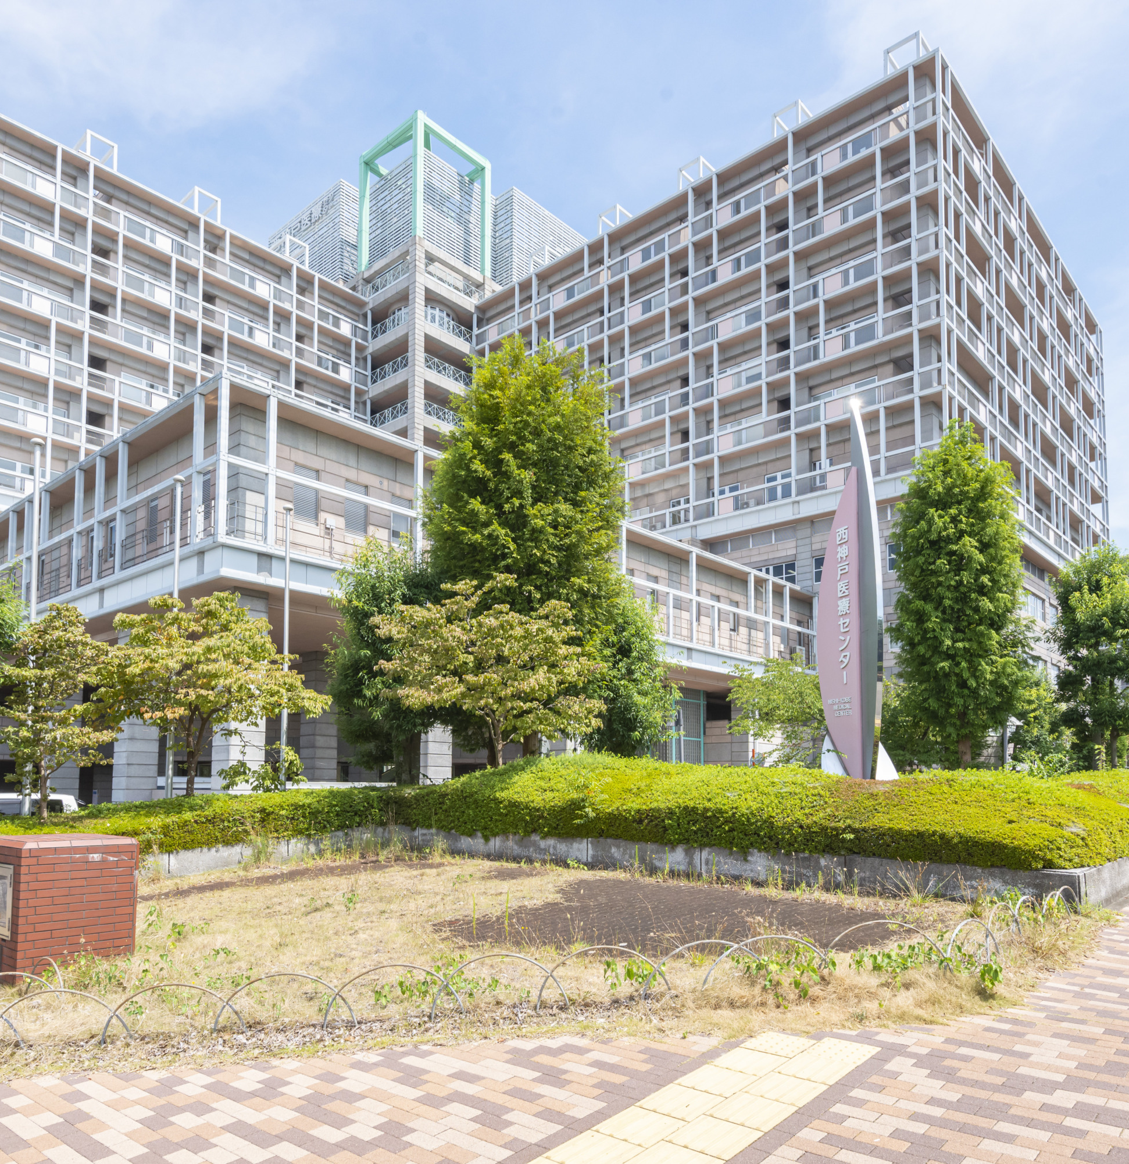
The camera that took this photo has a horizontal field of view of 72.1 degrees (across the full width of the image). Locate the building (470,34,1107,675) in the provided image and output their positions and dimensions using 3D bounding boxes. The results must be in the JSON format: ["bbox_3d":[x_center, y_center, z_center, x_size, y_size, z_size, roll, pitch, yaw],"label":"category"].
[{"bbox_3d":[19.907,-5.375,67.887,38.753,41.034,40.200,-7,-10,44],"label":"building"}]

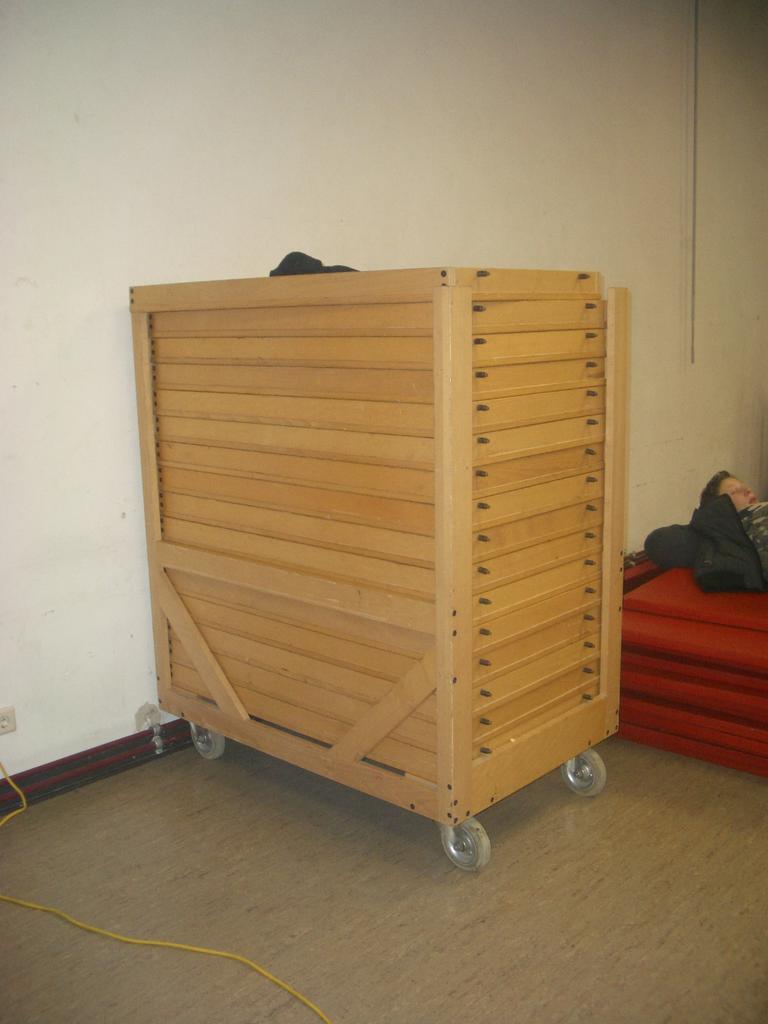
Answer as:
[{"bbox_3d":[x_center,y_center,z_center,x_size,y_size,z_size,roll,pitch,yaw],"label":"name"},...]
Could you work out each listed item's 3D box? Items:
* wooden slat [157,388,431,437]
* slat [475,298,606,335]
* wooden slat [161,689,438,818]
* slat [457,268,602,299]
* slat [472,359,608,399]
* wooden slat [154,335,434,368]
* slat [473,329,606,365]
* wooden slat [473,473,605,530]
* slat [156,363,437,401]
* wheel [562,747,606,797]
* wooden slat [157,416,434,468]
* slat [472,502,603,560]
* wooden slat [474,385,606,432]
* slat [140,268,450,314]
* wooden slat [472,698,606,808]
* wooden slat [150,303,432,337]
[{"bbox_3d":[-0.281,-0.285,2.917,1.206,0.083,0.022,9,15,42],"label":"wooden slat"},{"bbox_3d":[0.385,-0.503,2.669,0.023,0.078,0.685,9,15,42],"label":"slat"},{"bbox_3d":[-0.294,0.690,3.100,1.277,0.085,0.024,9,15,42],"label":"wooden slat"},{"bbox_3d":[0.373,-0.575,2.636,0.023,0.076,0.646,9,15,42],"label":"slat"},{"bbox_3d":[0.379,-0.343,2.652,0.024,0.079,0.668,9,15,42],"label":"slat"},{"bbox_3d":[-0.284,-0.445,2.886,1.206,0.081,0.022,9,15,42],"label":"wooden slat"},{"bbox_3d":[0.395,-0.438,2.745,0.022,0.080,0.705,9,15,42],"label":"slat"},{"bbox_3d":[0.386,-0.032,2.711,0.024,0.082,0.668,9,15,42],"label":"wooden slat"},{"bbox_3d":[-0.283,-0.350,2.770,1.142,0.079,0.024,9,15,42],"label":"slat"},{"bbox_3d":[0.613,0.804,3.186,0.126,0.126,0.046,9,15,42],"label":"wheel"},{"bbox_3d":[-0.280,-0.196,2.799,1.142,0.079,0.024,9,15,42],"label":"wooden slat"},{"bbox_3d":[0.406,0.049,2.837,0.022,0.084,0.705,9,15,42],"label":"slat"},{"bbox_3d":[0.381,-0.265,2.667,0.024,0.080,0.668,9,15,42],"label":"wooden slat"},{"bbox_3d":[-0.314,-0.593,2.814,1.278,0.076,0.023,9,15,42],"label":"slat"},{"bbox_3d":[0.426,0.638,2.798,0.024,0.147,0.663,9,15,42],"label":"wooden slat"},{"bbox_3d":[-0.286,-0.501,2.742,1.142,0.077,0.024,9,15,42],"label":"wooden slat"}]

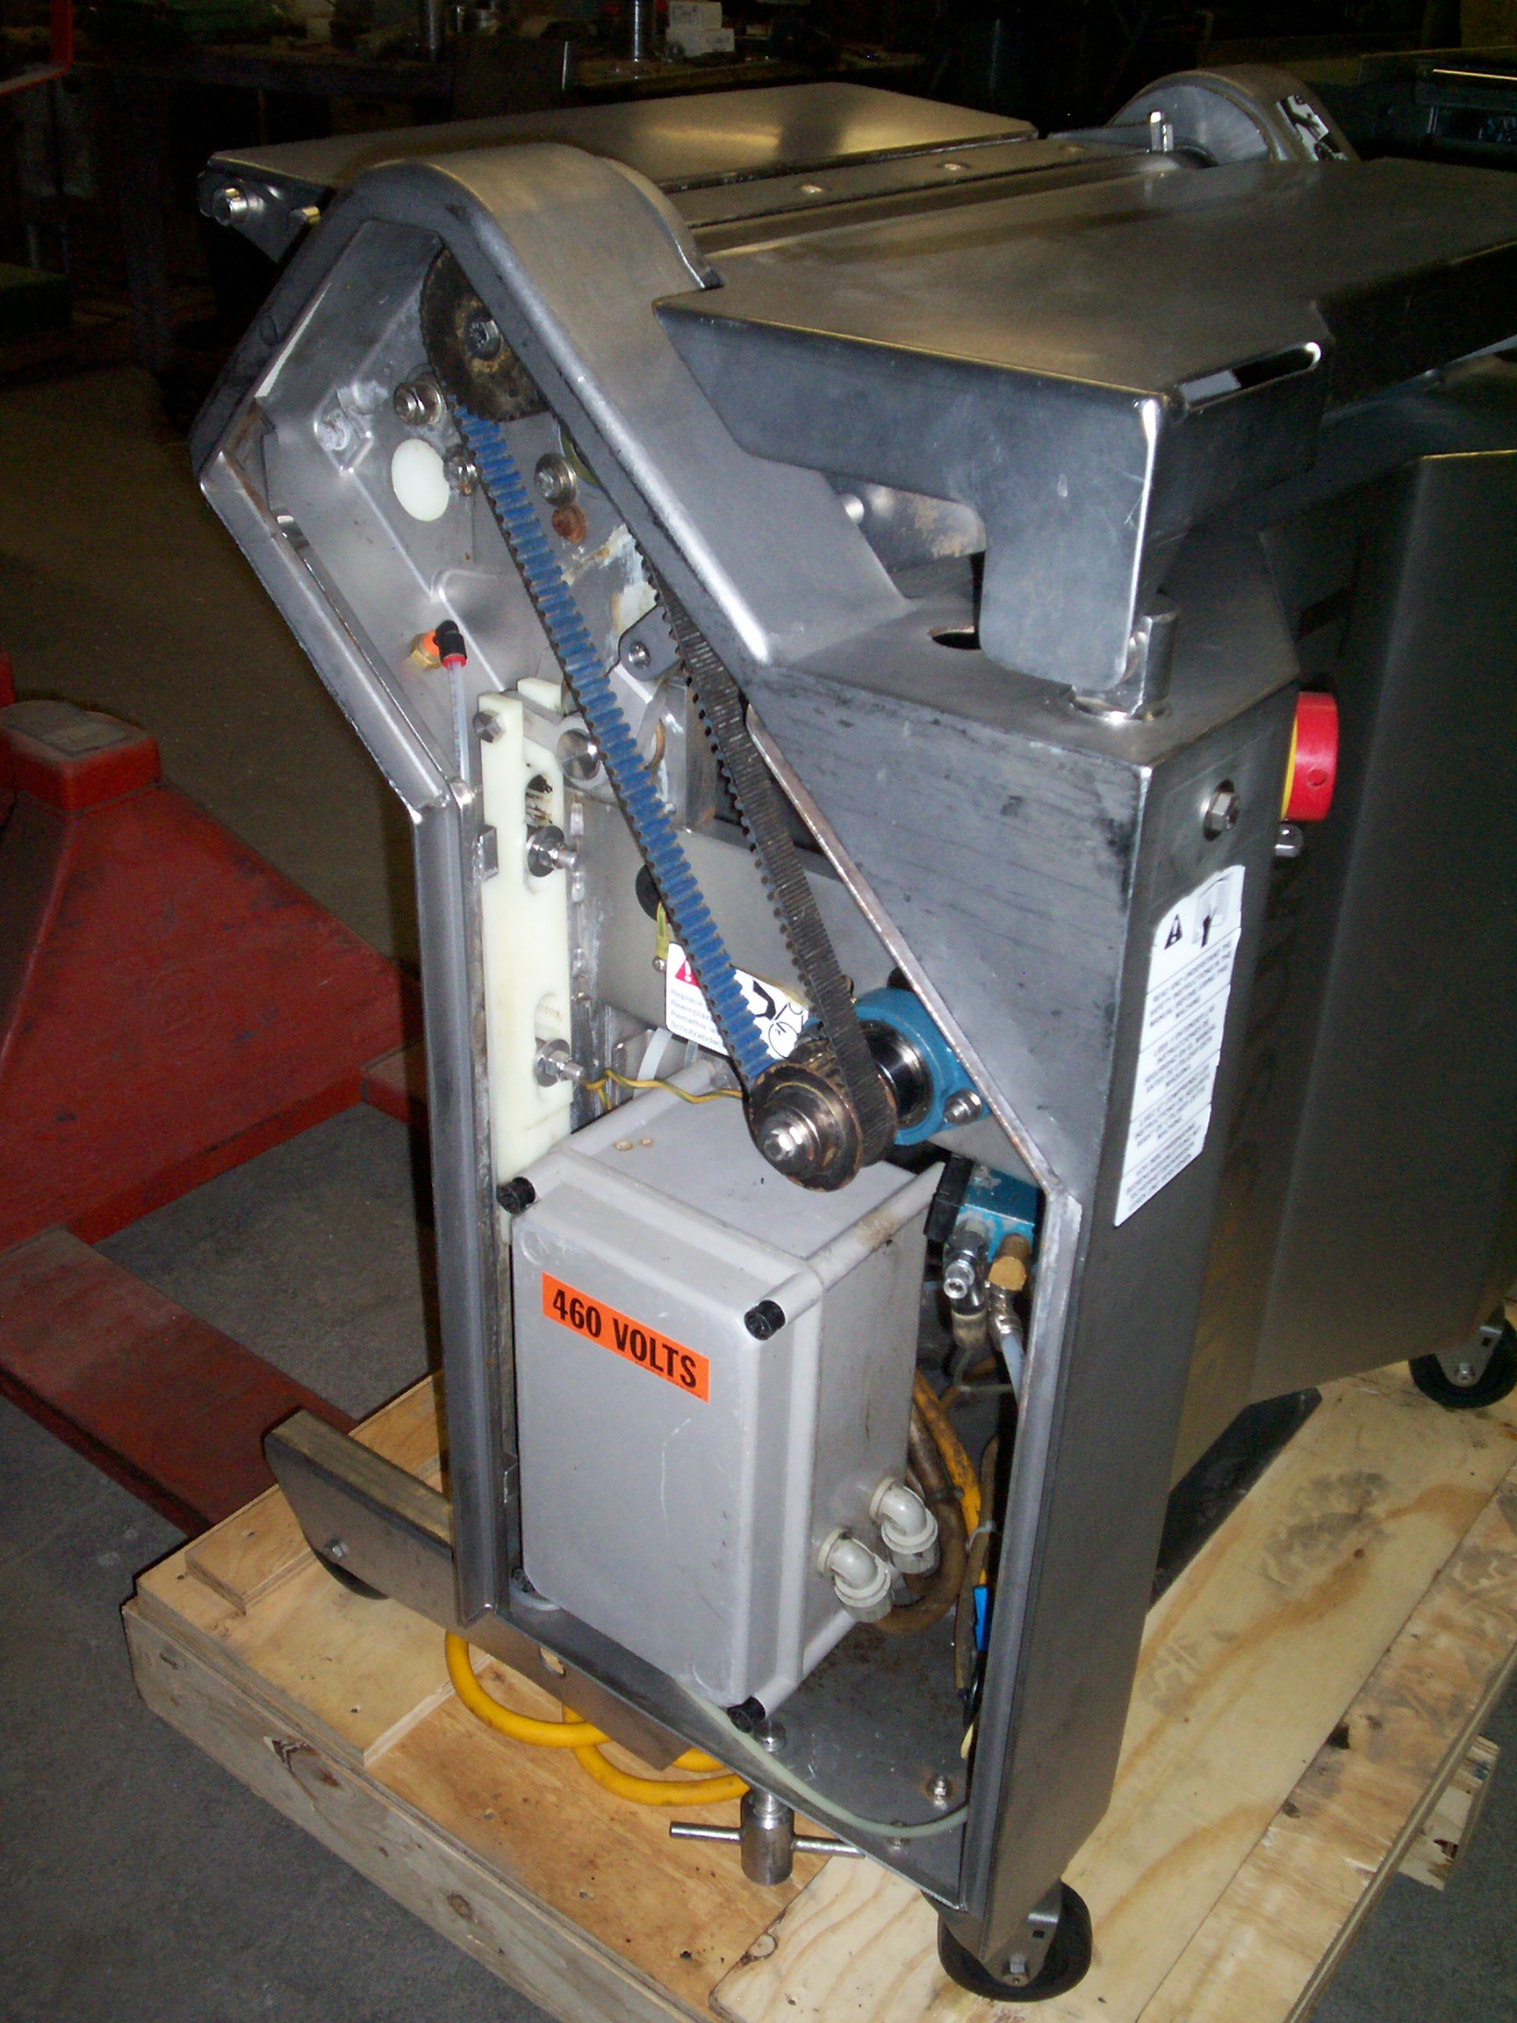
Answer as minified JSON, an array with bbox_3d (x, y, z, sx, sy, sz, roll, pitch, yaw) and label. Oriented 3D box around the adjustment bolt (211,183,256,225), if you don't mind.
[{"bbox_3d":[-0.274,-0.421,1.098,0.019,0.019,0.013,22,35,31],"label":"adjustment bolt"}]

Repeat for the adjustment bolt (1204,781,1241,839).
[{"bbox_3d":[0.182,-0.078,0.824,0.008,0.022,0.022,22,35,31],"label":"adjustment bolt"}]

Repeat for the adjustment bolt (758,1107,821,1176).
[{"bbox_3d":[0.012,0.062,0.986,0.033,0.033,0.019,22,36,31],"label":"adjustment bolt"}]

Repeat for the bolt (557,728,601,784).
[{"bbox_3d":[-0.087,-0.124,1.029,0.026,0.026,0.010,22,35,31],"label":"bolt"}]

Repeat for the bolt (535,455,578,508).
[{"bbox_3d":[-0.096,-0.251,0.997,0.025,0.025,0.009,22,35,31],"label":"bolt"}]

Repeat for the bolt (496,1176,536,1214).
[{"bbox_3d":[-0.129,0.097,1.116,0.017,0.017,0.014,22,35,31],"label":"bolt"}]

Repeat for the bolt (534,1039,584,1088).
[{"bbox_3d":[-0.102,0.030,1.113,0.024,0.025,0.025,22,36,31],"label":"bolt"}]

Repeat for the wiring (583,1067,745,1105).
[{"bbox_3d":[-0.053,0.042,1.159,0.095,0.028,0.030,4,30,4],"label":"wiring"}]

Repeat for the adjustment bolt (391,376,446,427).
[{"bbox_3d":[-0.166,-0.297,1.025,0.024,0.024,0.018,22,36,31],"label":"adjustment bolt"}]

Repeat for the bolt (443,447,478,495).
[{"bbox_3d":[-0.146,-0.265,1.032,0.022,0.022,0.010,22,35,31],"label":"bolt"}]

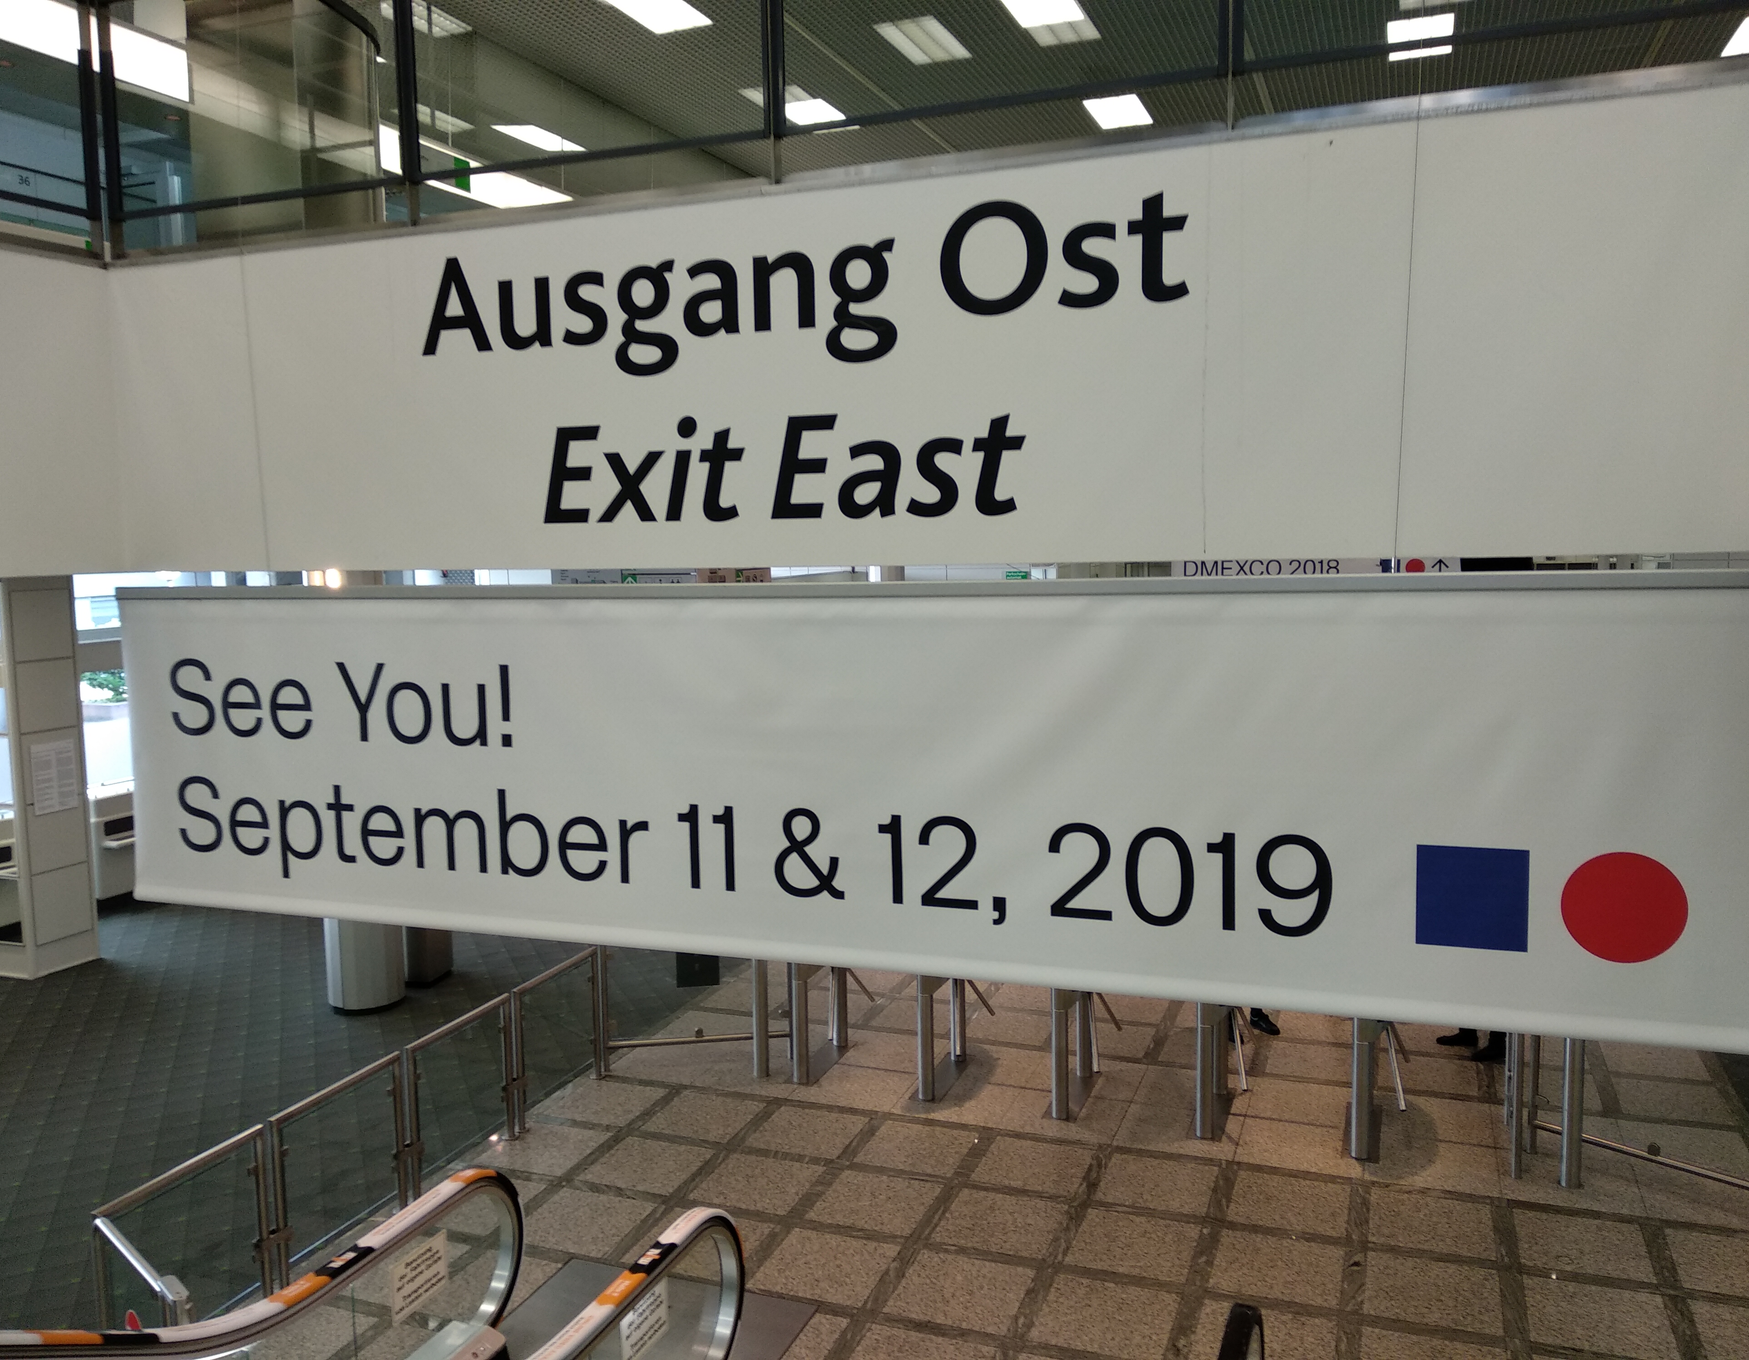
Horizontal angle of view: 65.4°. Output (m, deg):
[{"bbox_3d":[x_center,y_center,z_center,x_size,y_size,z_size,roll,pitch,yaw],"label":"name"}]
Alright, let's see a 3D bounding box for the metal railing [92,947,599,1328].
[{"bbox_3d":[-2.525,2.436,7.411,0.100,0.910,3.970,1,5,19],"label":"metal railing"}]

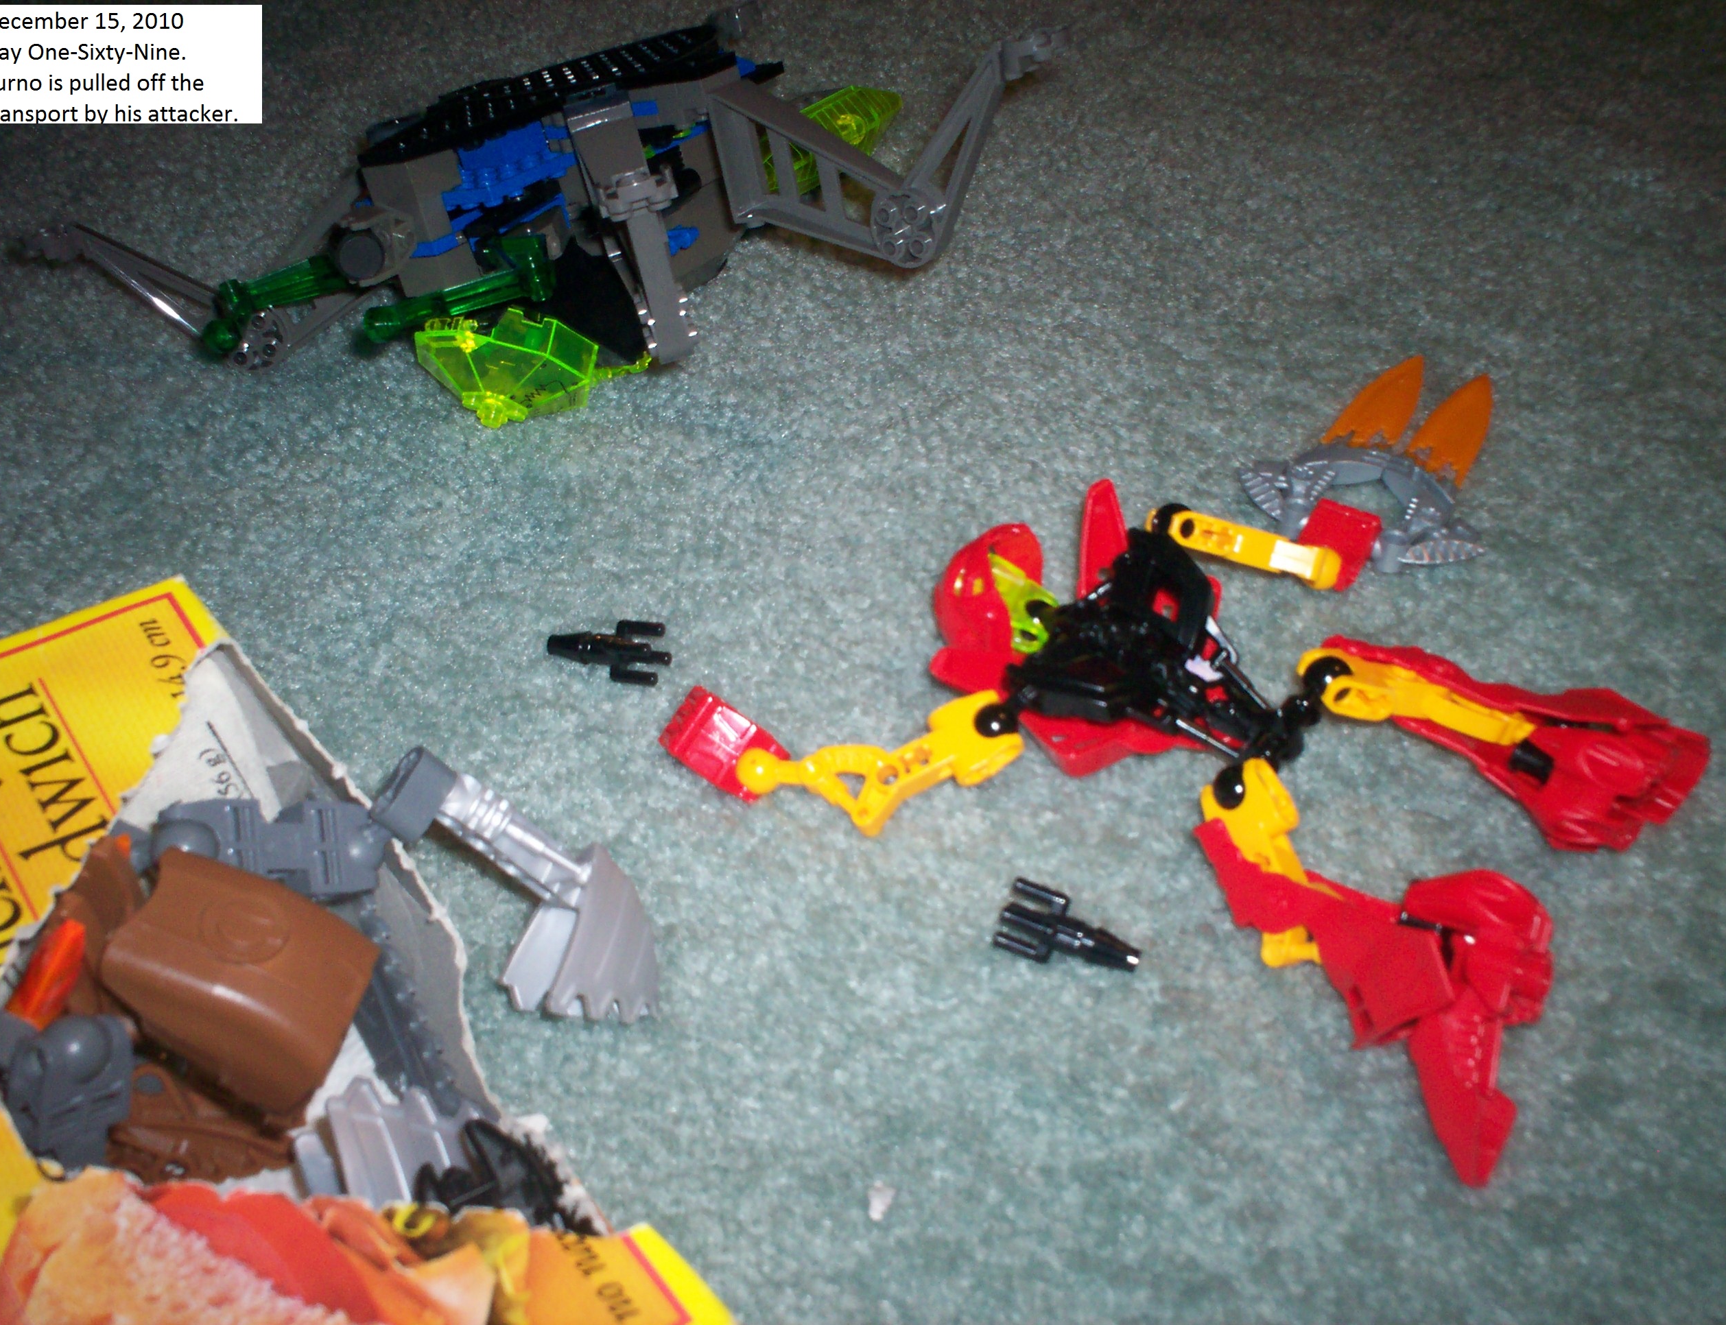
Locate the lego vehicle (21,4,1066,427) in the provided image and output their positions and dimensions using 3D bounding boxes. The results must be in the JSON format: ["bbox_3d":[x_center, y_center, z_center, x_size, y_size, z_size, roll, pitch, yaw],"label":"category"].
[{"bbox_3d":[-0.094,-0.171,0.633,0.338,0.086,0.164,-8,41,9],"label":"lego vehicle"}]

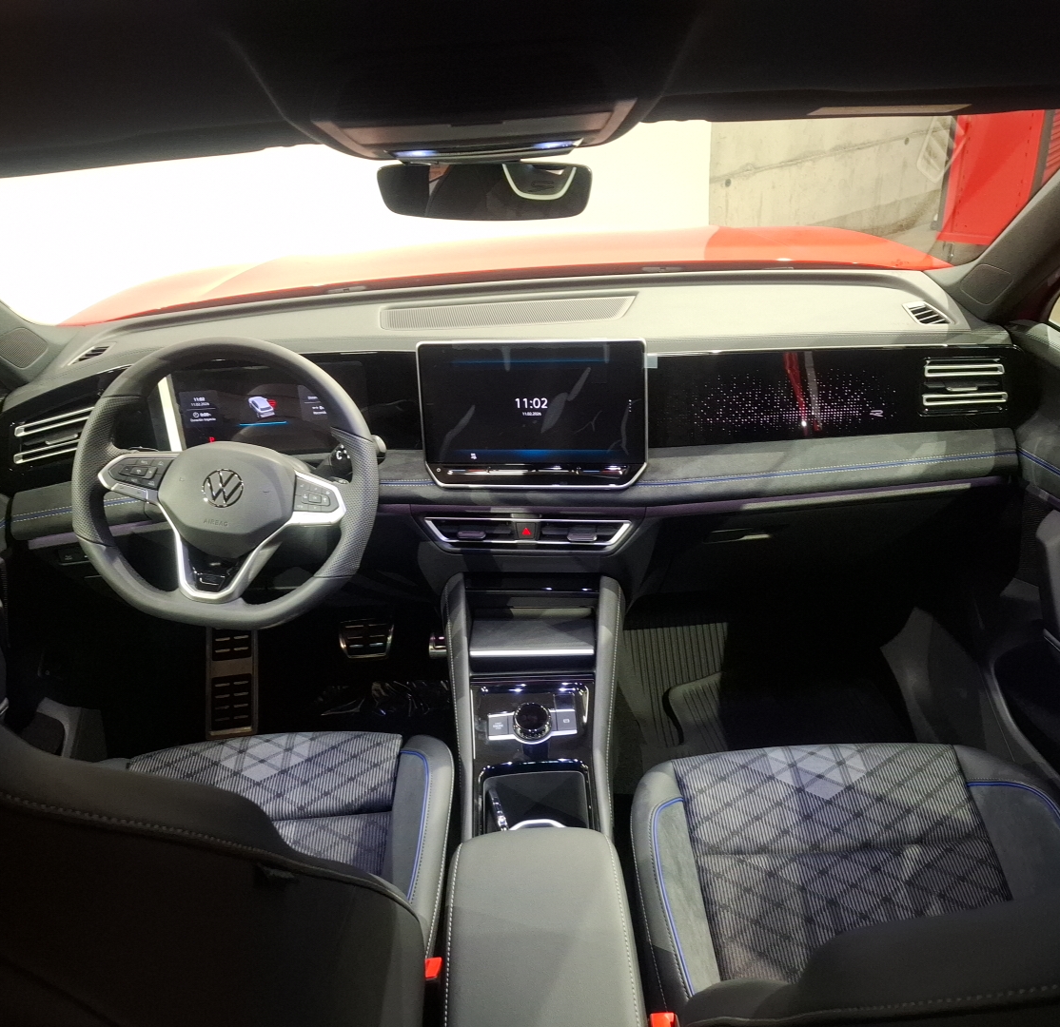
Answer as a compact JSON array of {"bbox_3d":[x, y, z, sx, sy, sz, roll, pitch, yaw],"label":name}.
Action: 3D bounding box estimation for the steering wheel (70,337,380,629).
[{"bbox_3d":[-0.366,-0.035,1.127,0.372,0.358,0.090,5,0,-2],"label":"steering wheel"}]

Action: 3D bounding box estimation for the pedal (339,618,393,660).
[{"bbox_3d":[-0.294,0.227,1.640,0.098,0.073,0.035,-4,-12,0],"label":"pedal"}]

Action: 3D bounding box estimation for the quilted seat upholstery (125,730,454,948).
[{"bbox_3d":[-0.335,0.453,1.030,0.500,0.170,0.490,-4,28,0],"label":"quilted seat upholstery"}]

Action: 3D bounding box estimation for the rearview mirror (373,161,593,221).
[{"bbox_3d":[-0.049,-0.368,1.036,0.243,0.067,0.040,4,23,11],"label":"rearview mirror"}]

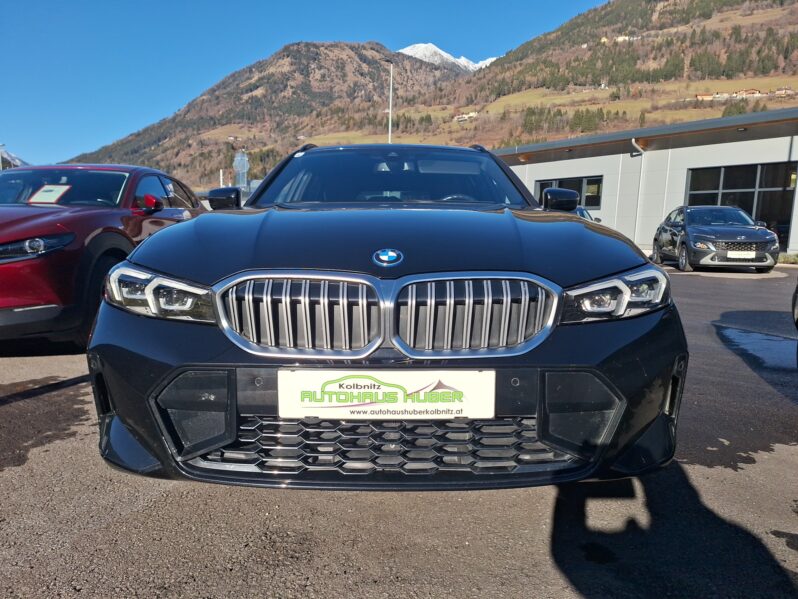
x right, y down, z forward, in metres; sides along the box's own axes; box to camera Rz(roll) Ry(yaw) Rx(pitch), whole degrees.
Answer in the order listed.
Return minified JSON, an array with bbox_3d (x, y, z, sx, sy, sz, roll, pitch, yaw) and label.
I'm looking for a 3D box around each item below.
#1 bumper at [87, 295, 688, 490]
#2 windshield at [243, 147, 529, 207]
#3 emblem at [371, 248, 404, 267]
[{"bbox_3d":[-0.029,0.228,1.515,1.800,0.480,0.480,1,7,0],"label":"bumper"},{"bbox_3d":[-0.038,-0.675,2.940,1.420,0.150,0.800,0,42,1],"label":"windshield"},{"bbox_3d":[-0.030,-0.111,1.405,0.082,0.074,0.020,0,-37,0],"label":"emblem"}]

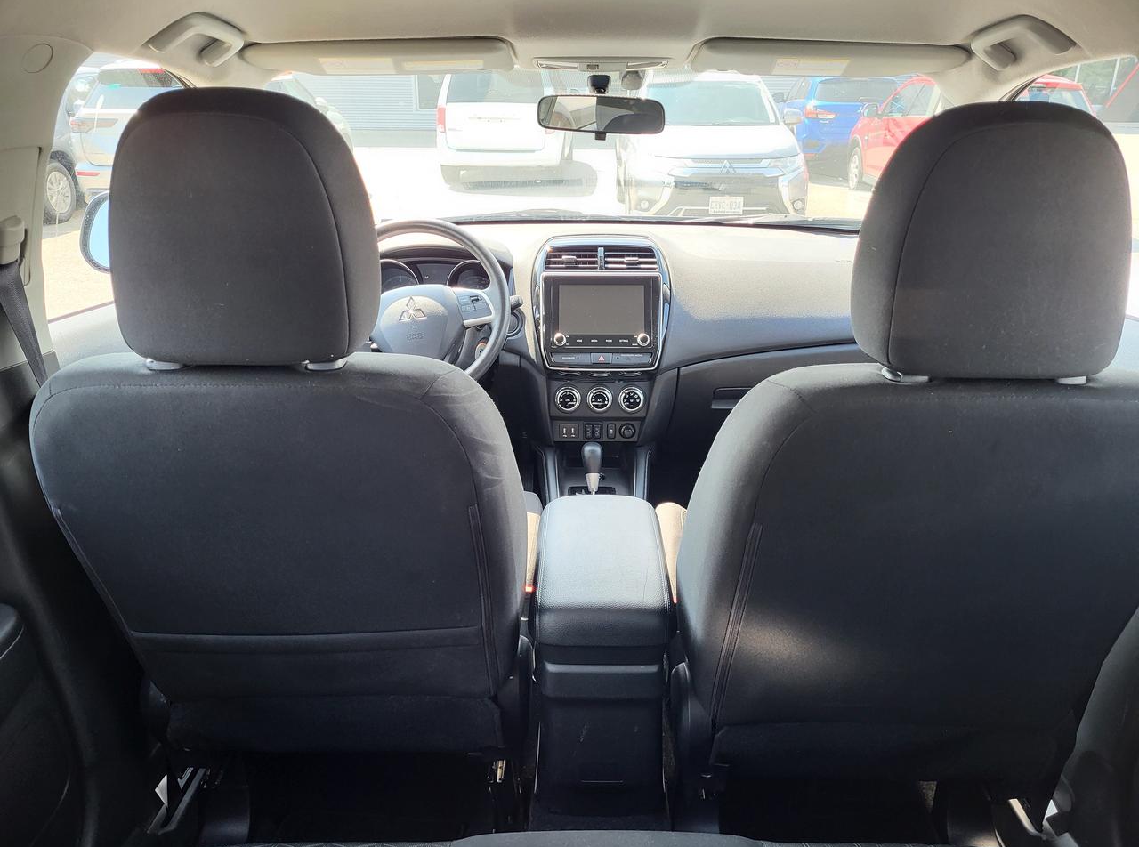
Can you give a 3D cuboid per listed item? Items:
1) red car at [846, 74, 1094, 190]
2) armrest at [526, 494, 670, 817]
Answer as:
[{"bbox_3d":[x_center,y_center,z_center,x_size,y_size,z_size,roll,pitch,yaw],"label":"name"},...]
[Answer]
[{"bbox_3d":[5.197,-3.865,11.651,1.800,1.630,4.330,-1,21,-2],"label":"red car"},{"bbox_3d":[0.044,0.337,1.303,0.178,0.352,0.345,1,21,2],"label":"armrest"}]

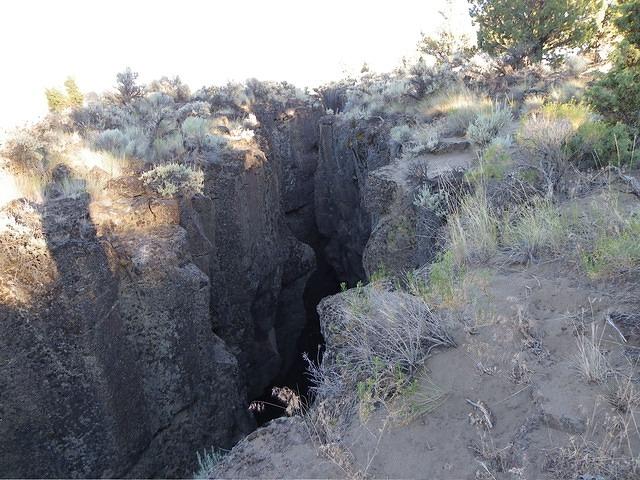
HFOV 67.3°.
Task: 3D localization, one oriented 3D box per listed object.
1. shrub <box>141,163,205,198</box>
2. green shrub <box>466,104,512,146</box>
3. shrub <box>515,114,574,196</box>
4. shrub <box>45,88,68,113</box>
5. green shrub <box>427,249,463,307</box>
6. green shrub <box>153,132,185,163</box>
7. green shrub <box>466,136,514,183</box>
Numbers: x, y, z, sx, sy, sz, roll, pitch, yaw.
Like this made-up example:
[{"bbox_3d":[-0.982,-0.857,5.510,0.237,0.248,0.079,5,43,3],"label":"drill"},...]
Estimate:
[{"bbox_3d":[-2.179,-0.894,7.100,0.945,0.460,0.750,-7,18,-16],"label":"shrub"},{"bbox_3d":[3.244,-2.191,9.200,0.880,0.780,0.800,4,18,18],"label":"green shrub"},{"bbox_3d":[2.815,-1.055,6.000,0.724,0.950,0.700,6,19,24],"label":"shrub"},{"bbox_3d":[-9.319,-4.933,17.000,0.849,0.850,0.850,-11,19,-26],"label":"shrub"},{"bbox_3d":[0.940,0.288,3.600,0.285,0.370,0.280,3,18,15],"label":"green shrub"},{"bbox_3d":[-2.963,-1.809,9.400,0.626,0.550,0.580,-7,18,-16],"label":"green shrub"},{"bbox_3d":[2.384,-1.139,6.800,0.679,0.600,0.580,4,18,19],"label":"green shrub"}]

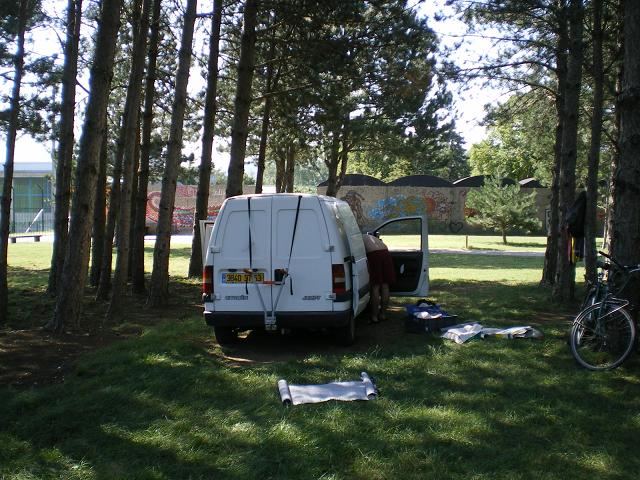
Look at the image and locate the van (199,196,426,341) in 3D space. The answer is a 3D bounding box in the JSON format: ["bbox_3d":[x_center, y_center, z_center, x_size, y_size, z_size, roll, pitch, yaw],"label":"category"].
[{"bbox_3d":[-0.190,0.370,10.700,1.930,1.930,4.450,0,1,9],"label":"van"}]

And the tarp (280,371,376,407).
[{"bbox_3d":[0.067,1.345,6.380,0.880,0.100,0.630,-1,1,-11],"label":"tarp"}]

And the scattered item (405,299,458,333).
[{"bbox_3d":[1.640,1.130,10.350,0.740,0.400,0.520,0,1,6],"label":"scattered item"}]

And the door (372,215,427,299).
[{"bbox_3d":[1.260,0.260,11.200,1.000,1.250,0.180,0,1,28],"label":"door"}]

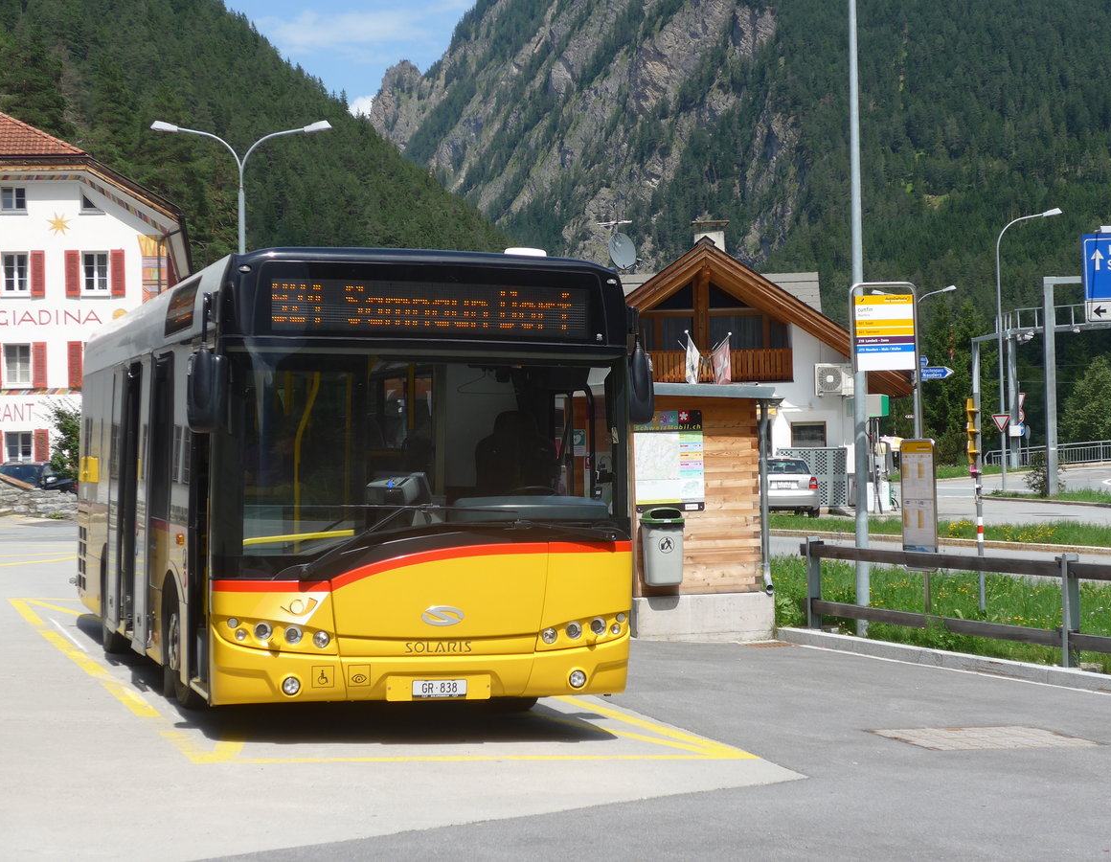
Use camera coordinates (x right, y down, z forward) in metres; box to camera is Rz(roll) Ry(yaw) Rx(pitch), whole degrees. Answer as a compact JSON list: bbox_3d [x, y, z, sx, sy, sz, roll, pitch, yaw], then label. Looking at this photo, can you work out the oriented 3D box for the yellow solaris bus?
[{"bbox_3d":[-1.862,0.348,15.851,2.460,2.770,8.800,0,-1,-17],"label":"yellow solaris bus"}]

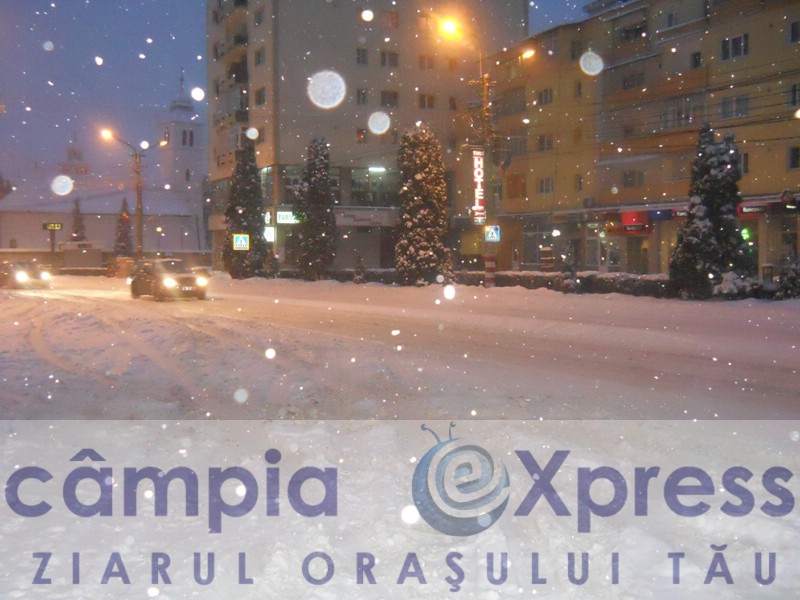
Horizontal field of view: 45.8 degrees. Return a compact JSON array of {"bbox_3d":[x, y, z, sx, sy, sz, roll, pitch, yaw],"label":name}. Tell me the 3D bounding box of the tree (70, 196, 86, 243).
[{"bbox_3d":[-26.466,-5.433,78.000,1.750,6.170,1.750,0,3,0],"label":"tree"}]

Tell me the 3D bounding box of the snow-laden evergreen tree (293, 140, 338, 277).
[{"bbox_3d":[-4.759,-5.129,54.000,2.430,8.150,2.430,0,3,0],"label":"snow-laden evergreen tree"}]

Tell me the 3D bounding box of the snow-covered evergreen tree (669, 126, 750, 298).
[{"bbox_3d":[10.779,-3.030,33.000,2.770,6.030,2.770,0,3,0],"label":"snow-covered evergreen tree"}]

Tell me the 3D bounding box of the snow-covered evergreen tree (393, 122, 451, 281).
[{"bbox_3d":[1.141,-4.564,46.000,2.730,7.910,2.730,0,3,0],"label":"snow-covered evergreen tree"}]

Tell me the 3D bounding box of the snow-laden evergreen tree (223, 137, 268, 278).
[{"bbox_3d":[-9.621,-5.729,59.000,2.780,8.900,2.780,0,3,0],"label":"snow-laden evergreen tree"}]

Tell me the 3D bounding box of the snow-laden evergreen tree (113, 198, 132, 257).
[{"bbox_3d":[-21.380,-4.892,73.000,1.750,5.860,1.750,0,3,0],"label":"snow-laden evergreen tree"}]

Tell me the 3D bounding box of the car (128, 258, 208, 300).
[{"bbox_3d":[-8.607,-0.757,35.000,1.750,1.500,4.200,-1,3,-29],"label":"car"}]

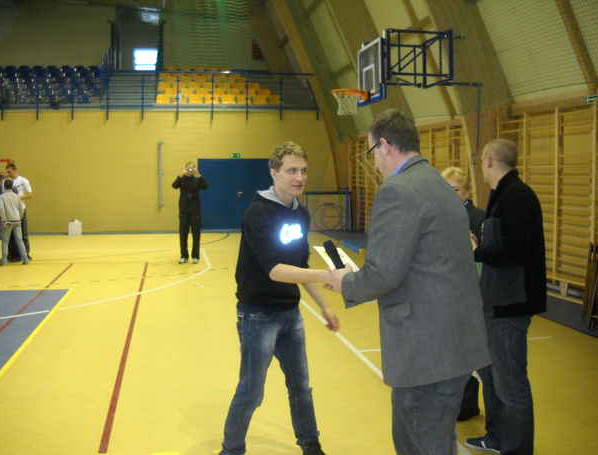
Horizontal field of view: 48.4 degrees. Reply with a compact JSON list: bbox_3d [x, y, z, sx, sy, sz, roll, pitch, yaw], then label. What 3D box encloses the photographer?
[{"bbox_3d":[-1.956,-0.272,12.000,0.620,1.830,0.420,-1,5,-10],"label":"photographer"}]

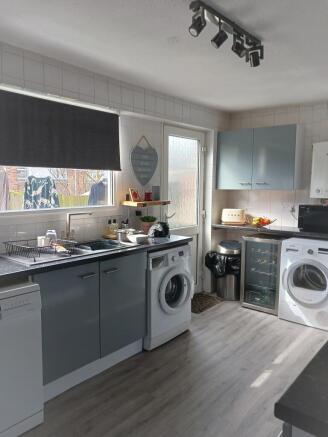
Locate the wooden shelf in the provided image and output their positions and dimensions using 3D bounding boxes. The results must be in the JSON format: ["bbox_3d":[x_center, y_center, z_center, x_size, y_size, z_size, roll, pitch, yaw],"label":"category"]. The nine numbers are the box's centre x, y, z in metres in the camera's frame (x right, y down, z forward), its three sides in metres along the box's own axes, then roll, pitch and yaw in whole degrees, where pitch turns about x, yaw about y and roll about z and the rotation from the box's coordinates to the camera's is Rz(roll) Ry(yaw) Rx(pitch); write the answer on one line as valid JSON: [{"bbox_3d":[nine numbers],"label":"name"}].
[{"bbox_3d":[-0.171,-0.151,3.351,0.218,0.030,0.467,5,8,41],"label":"wooden shelf"}]

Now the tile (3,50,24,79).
[{"bbox_3d":[-1.056,-1.071,2.379,0.010,0.164,0.153,5,7,40],"label":"tile"}]

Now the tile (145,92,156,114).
[{"bbox_3d":[-0.132,-1.134,3.363,0.011,0.176,0.170,5,8,41],"label":"tile"}]

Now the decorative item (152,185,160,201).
[{"bbox_3d":[-0.080,-0.261,3.636,0.045,0.150,0.080,5,7,40],"label":"decorative item"}]

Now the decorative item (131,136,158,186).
[{"bbox_3d":[-0.183,-0.572,3.443,0.020,0.495,0.403,5,8,41],"label":"decorative item"}]

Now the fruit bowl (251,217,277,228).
[{"bbox_3d":[1.224,0.051,4.212,0.325,0.135,0.320,0,5,0],"label":"fruit bowl"}]

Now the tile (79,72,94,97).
[{"bbox_3d":[-0.630,-1.083,2.791,0.011,0.160,0.148,5,8,41],"label":"tile"}]

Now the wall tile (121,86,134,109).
[{"bbox_3d":[-0.345,-1.145,3.205,0.010,0.164,0.162,5,7,40],"label":"wall tile"}]

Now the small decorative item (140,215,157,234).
[{"bbox_3d":[-0.147,0.065,3.266,0.144,0.189,0.144,0,6,0],"label":"small decorative item"}]

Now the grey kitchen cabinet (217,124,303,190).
[{"bbox_3d":[1.191,-0.726,4.271,1.009,0.747,0.310,5,7,40],"label":"grey kitchen cabinet"}]

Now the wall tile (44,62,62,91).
[{"bbox_3d":[-0.830,-1.062,2.562,0.011,0.155,0.152,5,8,41],"label":"wall tile"}]

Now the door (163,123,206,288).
[{"bbox_3d":[0.241,-0.026,4.010,0.060,2.011,0.787,5,8,41],"label":"door"}]

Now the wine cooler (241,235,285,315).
[{"bbox_3d":[1.261,0.627,4.046,0.450,0.835,0.510,5,7,40],"label":"wine cooler"}]

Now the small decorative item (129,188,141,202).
[{"bbox_3d":[-0.269,-0.215,3.192,0.050,0.132,0.133,5,8,41],"label":"small decorative item"}]

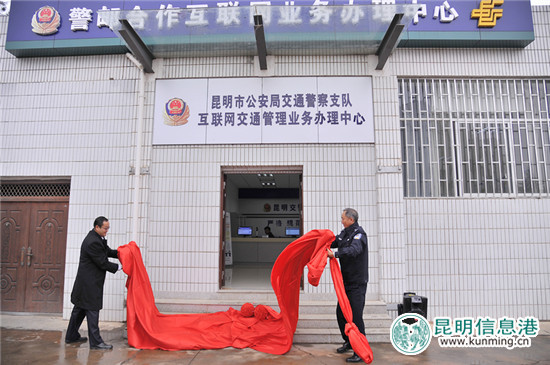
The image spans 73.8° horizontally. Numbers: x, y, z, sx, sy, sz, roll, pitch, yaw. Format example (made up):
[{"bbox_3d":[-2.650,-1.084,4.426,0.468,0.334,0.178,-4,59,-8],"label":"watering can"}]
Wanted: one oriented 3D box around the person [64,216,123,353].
[{"bbox_3d":[-2.436,1.318,4.971,0.730,1.707,0.550,-1,-8,9],"label":"person"}]

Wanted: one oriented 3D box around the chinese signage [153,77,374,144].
[{"bbox_3d":[-0.205,-1.262,6.521,3.883,1.214,0.090,0,-8,1],"label":"chinese signage"}]

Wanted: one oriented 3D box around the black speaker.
[{"bbox_3d":[2.170,1.992,5.627,0.280,0.511,0.300,0,-8,1],"label":"black speaker"}]

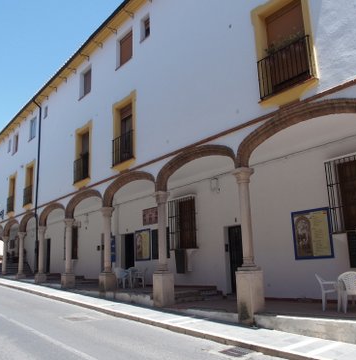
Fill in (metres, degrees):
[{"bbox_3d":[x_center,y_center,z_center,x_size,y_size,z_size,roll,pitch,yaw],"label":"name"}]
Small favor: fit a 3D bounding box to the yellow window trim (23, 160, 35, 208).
[{"bbox_3d":[-8.551,0.290,22.195,0.213,2.741,1.491,7,-15,-37],"label":"yellow window trim"}]

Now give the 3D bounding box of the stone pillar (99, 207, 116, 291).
[{"bbox_3d":[-2.657,2.632,14.682,0.447,3.085,0.447,7,-15,-37],"label":"stone pillar"}]

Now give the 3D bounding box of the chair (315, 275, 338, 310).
[{"bbox_3d":[3.130,2.335,8.139,0.540,0.770,0.550,-5,-13,15],"label":"chair"}]

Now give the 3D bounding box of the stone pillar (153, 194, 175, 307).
[{"bbox_3d":[-0.455,2.094,11.919,0.447,3.379,0.447,7,-15,-37],"label":"stone pillar"}]

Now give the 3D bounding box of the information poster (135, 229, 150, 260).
[{"bbox_3d":[-1.458,2.747,16.286,0.057,1.278,1.122,7,-15,-37],"label":"information poster"}]

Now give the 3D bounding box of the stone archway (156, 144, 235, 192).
[{"bbox_3d":[0.476,-0.392,10.496,0.325,0.936,3.289,8,-16,-37],"label":"stone archway"}]

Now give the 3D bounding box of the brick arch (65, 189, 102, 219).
[{"bbox_3d":[-3.721,0.920,15.767,0.325,0.929,3.458,8,-16,-37],"label":"brick arch"}]

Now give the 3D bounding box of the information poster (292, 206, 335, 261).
[{"bbox_3d":[3.476,1.415,10.116,0.057,1.257,1.108,7,-15,-37],"label":"information poster"}]

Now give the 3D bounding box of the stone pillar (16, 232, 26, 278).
[{"bbox_3d":[-8.908,4.253,21.999,0.460,2.544,0.460,8,-16,-37],"label":"stone pillar"}]

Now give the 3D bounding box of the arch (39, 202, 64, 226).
[{"bbox_3d":[-6.065,1.714,19.221,0.369,0.930,3.443,7,-15,-37],"label":"arch"}]

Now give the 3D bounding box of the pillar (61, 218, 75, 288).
[{"bbox_3d":[-4.938,3.309,17.524,0.447,3.022,0.447,7,-15,-37],"label":"pillar"}]

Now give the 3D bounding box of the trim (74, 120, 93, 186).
[{"bbox_3d":[-3.901,-1.028,16.133,0.260,2.548,1.560,8,-16,-37],"label":"trim"}]

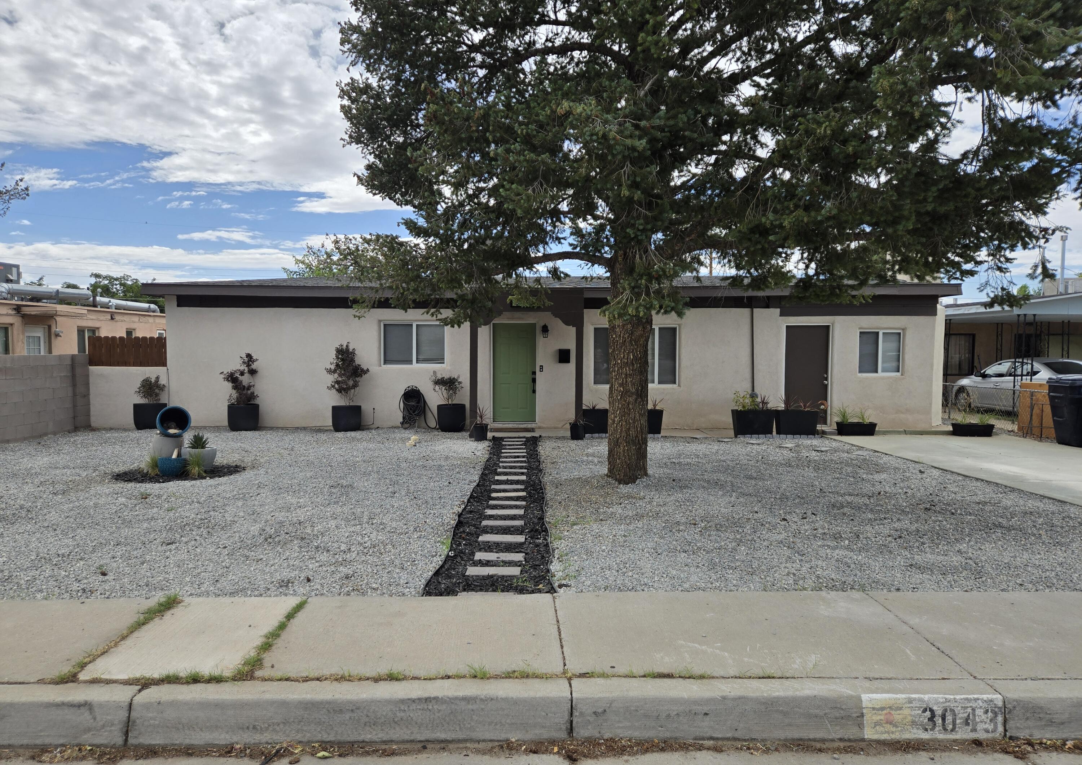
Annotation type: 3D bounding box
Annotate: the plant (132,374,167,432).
[{"bbox_3d":[-7.608,0.389,14.000,0.600,1.070,0.580,0,3,-1],"label":"plant"}]

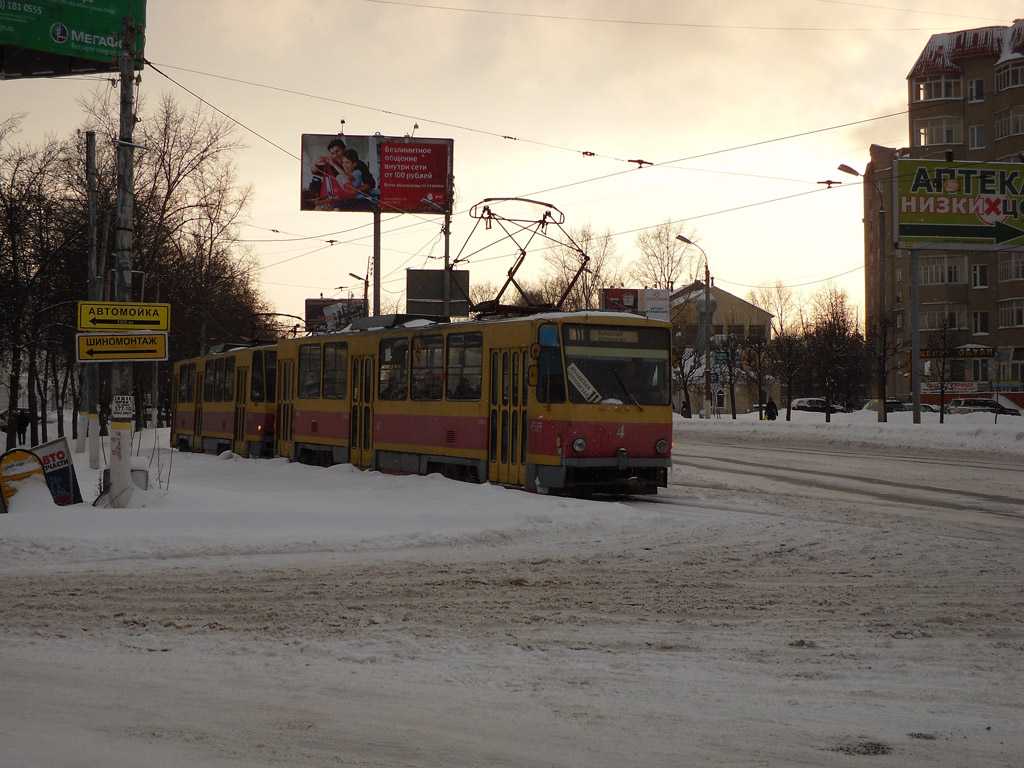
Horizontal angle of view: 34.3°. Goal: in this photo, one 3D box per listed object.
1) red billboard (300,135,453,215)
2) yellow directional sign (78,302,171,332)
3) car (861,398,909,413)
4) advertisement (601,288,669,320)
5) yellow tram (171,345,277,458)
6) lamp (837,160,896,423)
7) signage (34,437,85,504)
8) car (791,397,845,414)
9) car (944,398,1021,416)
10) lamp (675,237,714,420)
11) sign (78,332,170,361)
[{"bbox_3d":[-5.440,-8.453,67.000,6.200,3.100,0.400,0,0,-13],"label":"red billboard"},{"bbox_3d":[-5.547,-0.966,23.700,1.320,0.415,0.050,2,0,-6],"label":"yellow directional sign"},{"bbox_3d":[24.100,1.750,105.000,4.300,1.550,1.750,0,0,-9],"label":"car"},{"bbox_3d":[10.618,-6.604,143.000,6.200,3.100,0.400,0,0,-14],"label":"advertisement"},{"bbox_3d":[-7.910,0.560,49.900,2.500,3.150,14.700,1,-1,-20],"label":"yellow tram"},{"bbox_3d":[11.850,-2.900,56.000,1.650,8.950,0.350,0,0,-12],"label":"lamp"},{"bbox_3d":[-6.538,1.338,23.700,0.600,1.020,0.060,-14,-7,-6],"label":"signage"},{"bbox_3d":[23.900,1.920,129.000,4.500,1.650,1.800,0,0,-10],"label":"car"},{"bbox_3d":[27.600,1.630,97.000,4.400,1.550,1.750,0,0,6],"label":"car"},{"bbox_3d":[8.570,-2.500,78.000,1.650,9.000,0.350,0,0,-12],"label":"lamp"},{"bbox_3d":[-5.580,-0.522,23.700,1.310,0.410,0.050,-1,0,-6],"label":"sign"}]

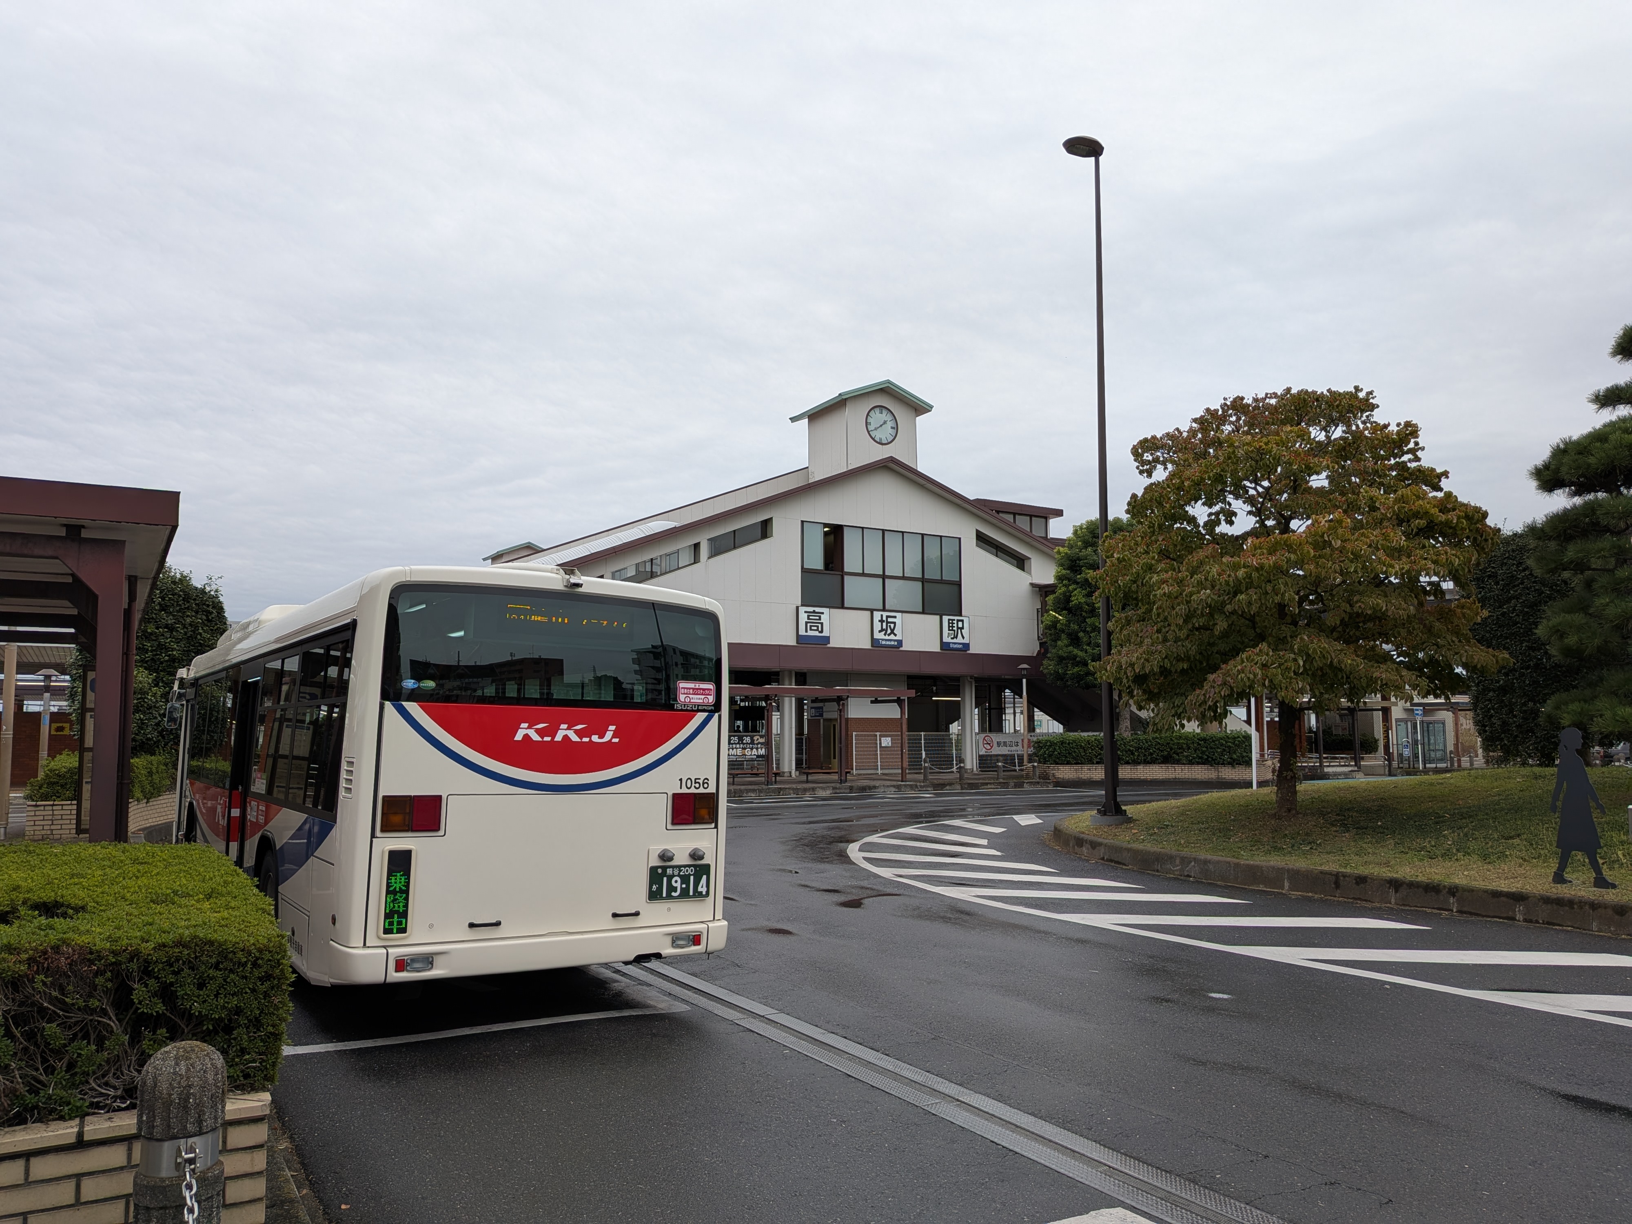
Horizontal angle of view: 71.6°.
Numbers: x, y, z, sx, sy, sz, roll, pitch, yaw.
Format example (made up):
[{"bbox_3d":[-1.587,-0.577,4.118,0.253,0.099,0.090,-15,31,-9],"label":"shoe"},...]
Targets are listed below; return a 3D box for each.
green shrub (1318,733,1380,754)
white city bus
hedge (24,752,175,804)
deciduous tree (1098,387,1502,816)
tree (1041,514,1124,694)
[{"bbox_3d":[23.427,5.670,49.681,2.700,0.950,1.300,0,-6,0],"label":"green shrub"},{"bbox_3d":[-4.447,1.579,11.285,2.485,3.050,10.450,6,-8,-33],"label":"white city bus"},{"bbox_3d":[-11.804,2.686,18.724,1.900,0.820,2.700,2,-6,-18],"label":"hedge"},{"bbox_3d":[7.875,-0.180,18.513,6.300,6.900,6.300,-2,-6,22],"label":"deciduous tree"},{"bbox_3d":[11.537,1.062,43.113,5.800,9.200,5.800,0,-6,0],"label":"tree"}]

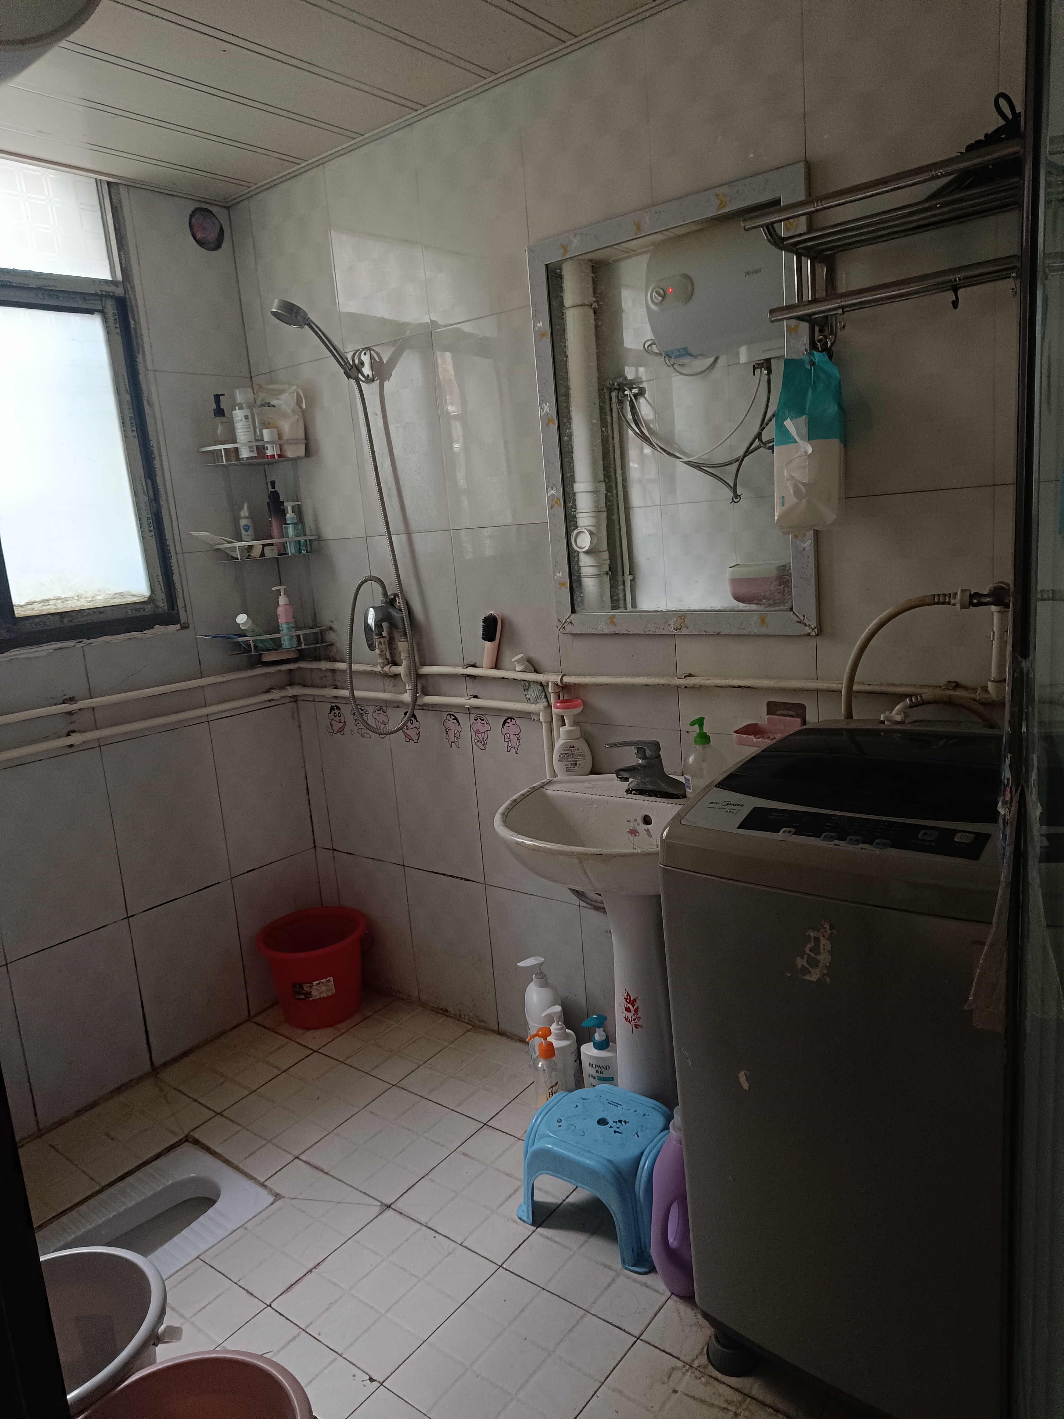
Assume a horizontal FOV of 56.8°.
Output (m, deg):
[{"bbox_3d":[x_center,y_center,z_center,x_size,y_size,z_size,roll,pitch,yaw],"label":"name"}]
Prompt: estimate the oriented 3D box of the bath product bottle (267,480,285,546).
[{"bbox_3d":[-0.681,-0.512,2.630,0.044,0.200,0.042,4,14,39],"label":"bath product bottle"}]

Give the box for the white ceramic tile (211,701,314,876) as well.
[{"bbox_3d":[-0.769,0.221,2.802,0.010,0.450,0.300,5,15,40],"label":"white ceramic tile"}]

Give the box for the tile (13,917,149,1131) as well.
[{"bbox_3d":[-1.094,0.758,2.406,0.012,0.413,0.300,4,14,38],"label":"tile"}]

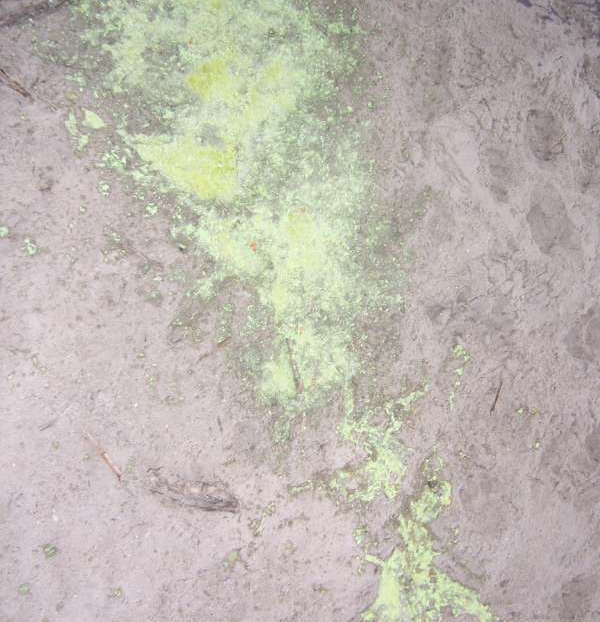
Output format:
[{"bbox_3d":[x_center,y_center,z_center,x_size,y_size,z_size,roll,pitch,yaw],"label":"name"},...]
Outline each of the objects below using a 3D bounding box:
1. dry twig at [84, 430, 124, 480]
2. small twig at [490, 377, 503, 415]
[{"bbox_3d":[-0.278,0.204,1.175,0.006,0.006,0.091,-37,73,-13],"label":"dry twig"},{"bbox_3d":[0.286,0.123,1.208,0.004,0.004,0.056,20,70,8],"label":"small twig"}]

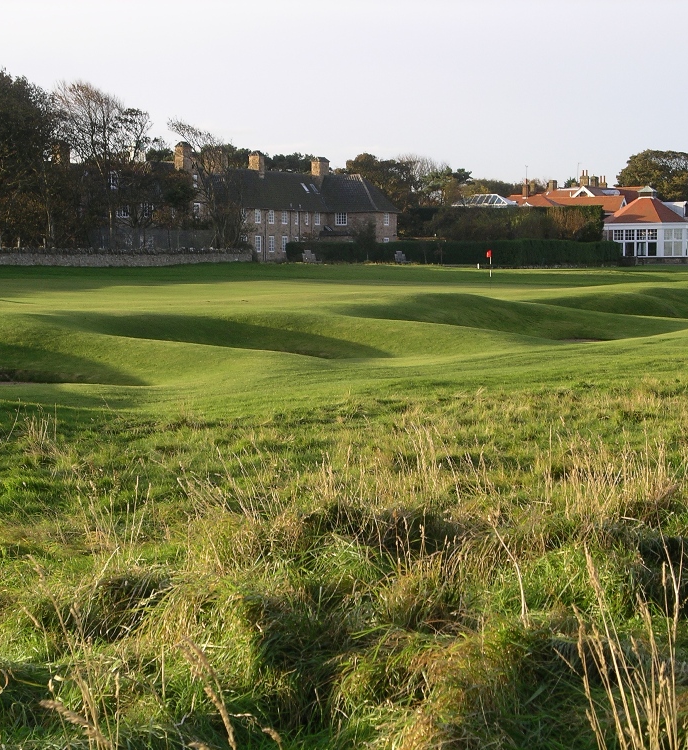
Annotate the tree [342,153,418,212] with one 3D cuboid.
[{"bbox_3d":[4.543,-20.996,301.319,9.080,13.330,9.080,0,3,0],"label":"tree"}]

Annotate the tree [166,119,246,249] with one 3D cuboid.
[{"bbox_3d":[-13.486,-18.085,237.384,7.530,14.100,7.160,0,3,0],"label":"tree"}]

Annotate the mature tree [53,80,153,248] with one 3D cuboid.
[{"bbox_3d":[-22.293,-18.737,223.332,8.860,16.850,8.420,0,3,0],"label":"mature tree"}]

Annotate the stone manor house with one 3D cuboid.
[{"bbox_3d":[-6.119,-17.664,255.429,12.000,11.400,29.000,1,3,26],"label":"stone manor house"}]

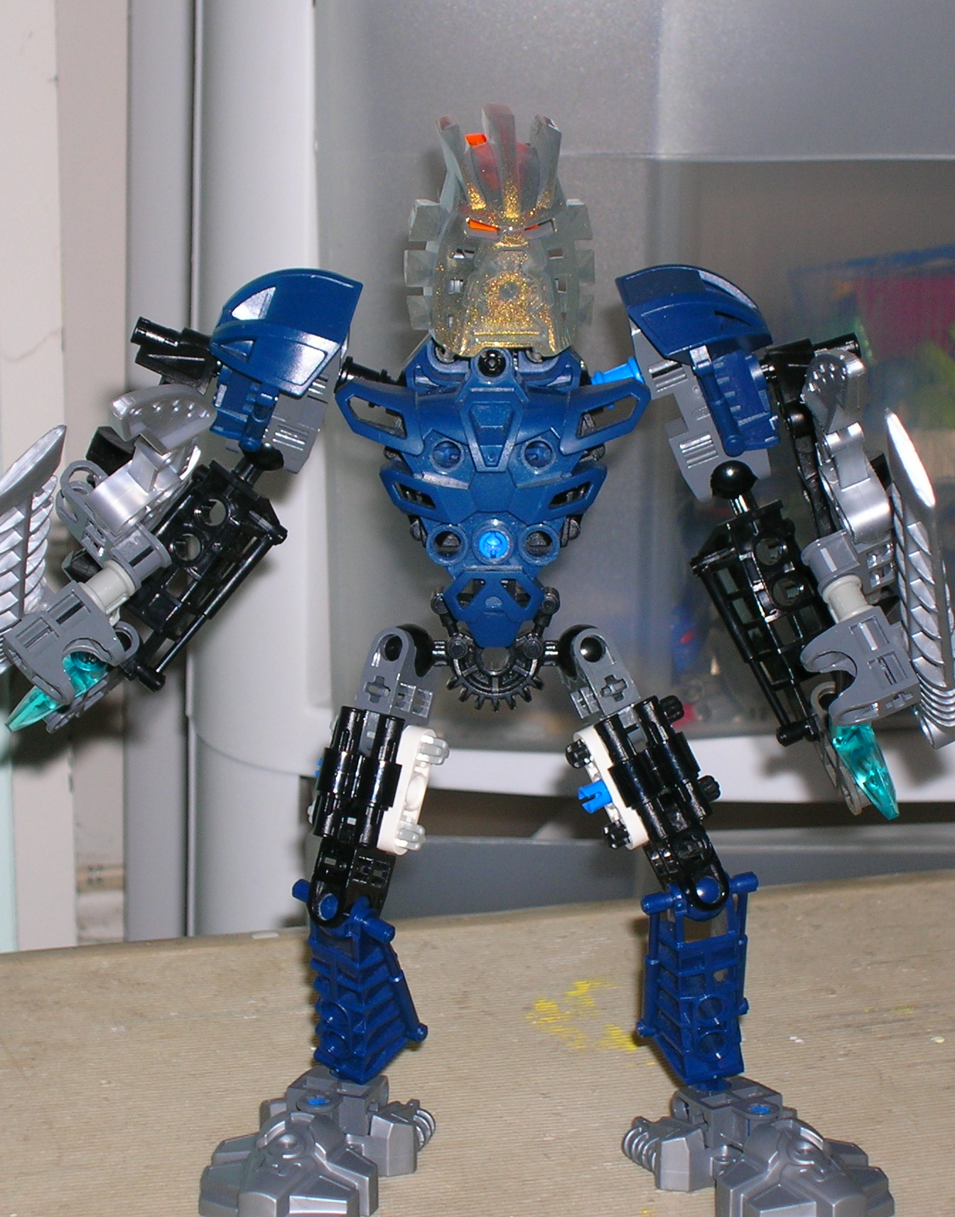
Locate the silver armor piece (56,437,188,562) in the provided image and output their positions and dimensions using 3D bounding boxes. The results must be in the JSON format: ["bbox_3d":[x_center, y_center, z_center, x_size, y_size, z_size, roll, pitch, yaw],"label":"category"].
[{"bbox_3d":[-0.062,-0.019,0.708,0.019,0.021,0.016,34,-19,13],"label":"silver armor piece"}]

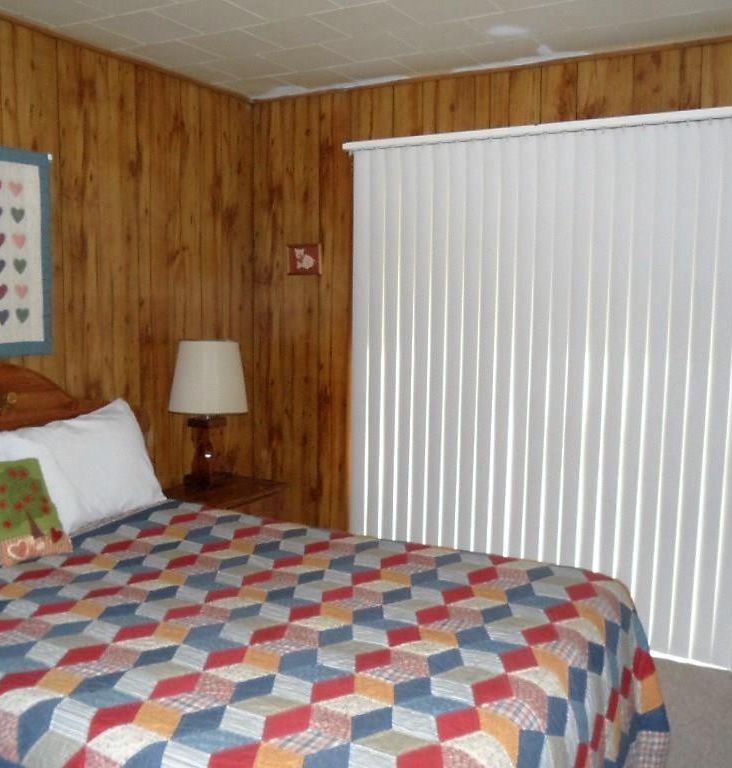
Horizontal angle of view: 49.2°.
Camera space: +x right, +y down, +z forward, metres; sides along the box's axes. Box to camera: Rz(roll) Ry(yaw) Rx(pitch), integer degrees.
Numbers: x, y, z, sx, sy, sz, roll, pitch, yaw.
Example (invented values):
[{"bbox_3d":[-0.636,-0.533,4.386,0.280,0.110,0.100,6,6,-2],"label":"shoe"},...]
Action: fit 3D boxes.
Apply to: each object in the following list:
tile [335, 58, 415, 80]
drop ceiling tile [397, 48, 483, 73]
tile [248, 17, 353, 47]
[{"bbox_3d":[0.044,-1.391,3.518,0.302,0.018,0.302,4,8,29],"label":"tile"},{"bbox_3d":[0.311,-1.371,3.371,0.302,0.018,0.302,4,8,29],"label":"drop ceiling tile"},{"bbox_3d":[-0.266,-1.335,3.011,0.305,0.025,0.305,4,8,29],"label":"tile"}]

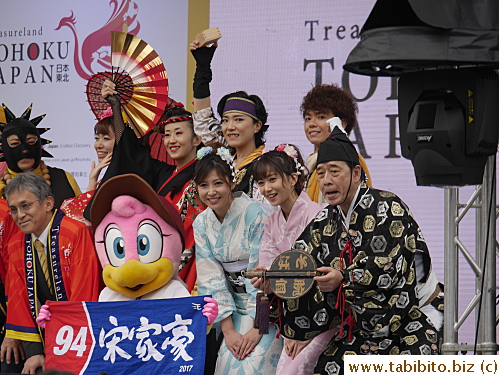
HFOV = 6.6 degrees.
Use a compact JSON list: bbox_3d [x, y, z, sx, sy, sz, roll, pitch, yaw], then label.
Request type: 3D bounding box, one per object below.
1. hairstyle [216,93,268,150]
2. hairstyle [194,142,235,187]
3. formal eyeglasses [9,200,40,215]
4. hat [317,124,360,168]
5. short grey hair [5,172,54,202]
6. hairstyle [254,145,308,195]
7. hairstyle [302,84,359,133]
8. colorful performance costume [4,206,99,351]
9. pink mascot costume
[{"bbox_3d":[-0.029,-0.284,18.100,0.185,0.235,0.210,-2,-3,30],"label":"hairstyle"},{"bbox_3d":[-0.141,-0.093,17.500,0.165,0.190,0.190,-4,3,20],"label":"hairstyle"},{"bbox_3d":[-0.883,0.076,17.300,0.140,0.042,0.130,-20,-5,39],"label":"formal eyeglasses"},{"bbox_3d":[0.353,-0.163,17.150,0.170,0.180,0.200,-4,-3,38],"label":"hat"},{"bbox_3d":[-0.880,0.004,17.400,0.175,0.140,0.200,-20,-5,39],"label":"short grey hair"},{"bbox_3d":[0.125,-0.073,17.500,0.180,0.210,0.220,-11,9,39],"label":"hairstyle"},{"bbox_3d":[0.338,-0.326,18.300,0.220,0.220,0.230,-6,-3,33],"label":"hairstyle"},{"bbox_3d":[-0.784,0.390,17.400,0.460,0.620,0.400,-1,-3,25],"label":"colorful performance costume"},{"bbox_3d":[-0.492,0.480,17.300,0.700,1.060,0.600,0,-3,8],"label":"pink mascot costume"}]

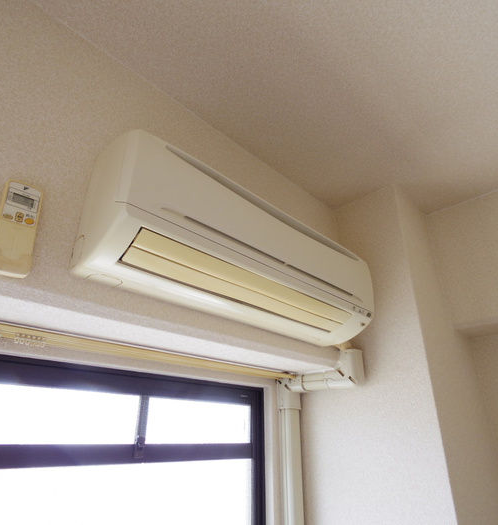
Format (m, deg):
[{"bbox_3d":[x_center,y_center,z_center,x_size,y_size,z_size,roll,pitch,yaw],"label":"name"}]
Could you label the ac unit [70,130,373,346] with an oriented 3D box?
[{"bbox_3d":[0.029,-0.010,0.869,0.790,0.285,0.195,23,-32,-37],"label":"ac unit"}]

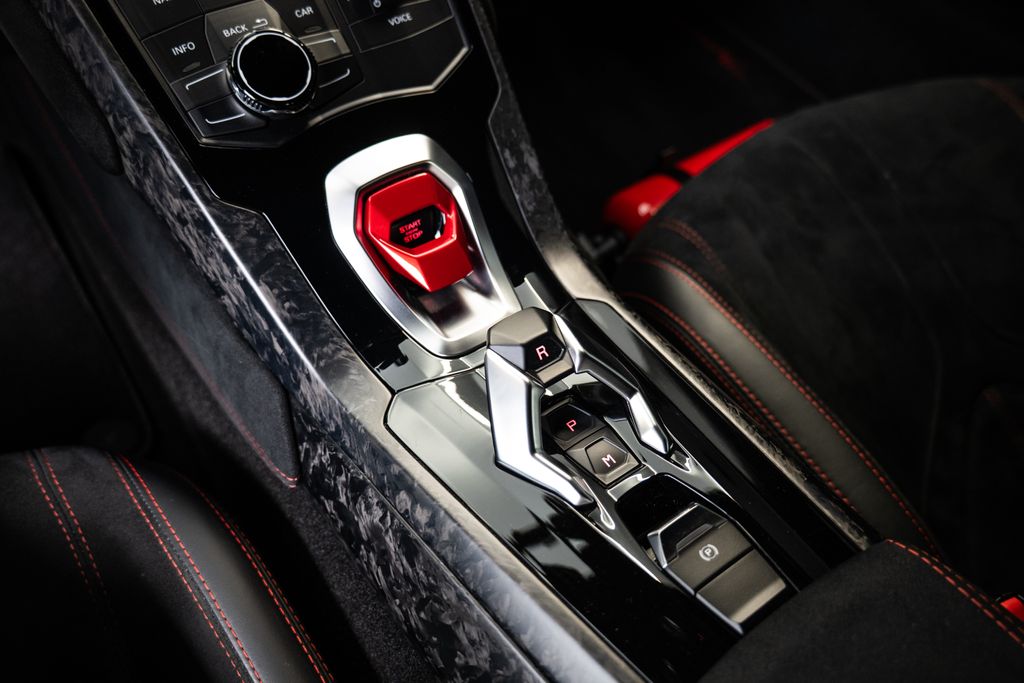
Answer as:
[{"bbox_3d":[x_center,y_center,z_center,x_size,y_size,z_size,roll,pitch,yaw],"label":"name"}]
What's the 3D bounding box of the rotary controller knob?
[{"bbox_3d":[-0.125,-0.141,0.420,0.043,0.043,0.018,-27,0,-20],"label":"rotary controller knob"}]

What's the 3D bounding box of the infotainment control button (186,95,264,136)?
[{"bbox_3d":[-0.149,-0.118,0.419,0.034,0.021,0.006,-27,0,-20],"label":"infotainment control button"}]

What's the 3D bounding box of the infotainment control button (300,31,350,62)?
[{"bbox_3d":[-0.106,-0.161,0.441,0.029,0.018,0.006,-27,0,-20],"label":"infotainment control button"}]

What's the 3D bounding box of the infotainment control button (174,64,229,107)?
[{"bbox_3d":[-0.160,-0.133,0.419,0.030,0.018,0.006,-27,0,-20],"label":"infotainment control button"}]

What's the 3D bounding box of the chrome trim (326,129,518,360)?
[{"bbox_3d":[-0.046,-0.053,0.434,0.086,0.022,0.119,-27,81,-20],"label":"chrome trim"}]

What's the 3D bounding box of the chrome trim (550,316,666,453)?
[{"bbox_3d":[0.046,0.019,0.367,0.025,0.018,0.084,-27,68,-20],"label":"chrome trim"}]

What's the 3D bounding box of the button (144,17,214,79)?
[{"bbox_3d":[-0.171,-0.151,0.418,0.034,0.029,0.006,-27,0,-20],"label":"button"}]

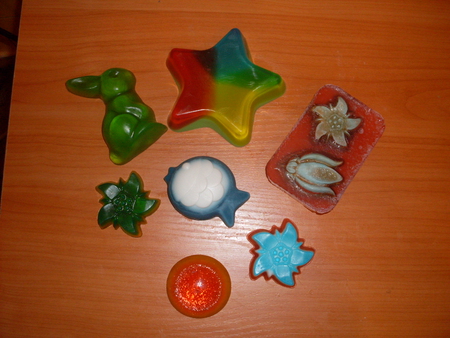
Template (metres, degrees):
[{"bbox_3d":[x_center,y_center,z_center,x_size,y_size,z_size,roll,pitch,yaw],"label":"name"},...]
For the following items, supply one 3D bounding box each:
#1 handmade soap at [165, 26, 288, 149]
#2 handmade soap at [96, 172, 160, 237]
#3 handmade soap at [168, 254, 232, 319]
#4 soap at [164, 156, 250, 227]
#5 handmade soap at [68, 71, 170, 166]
[{"bbox_3d":[-0.001,-0.069,0.406,0.102,0.028,0.095,11,82,1],"label":"handmade soap"},{"bbox_3d":[-0.081,0.027,0.398,0.053,0.014,0.052,20,82,3],"label":"handmade soap"},{"bbox_3d":[-0.021,0.092,0.385,0.051,0.022,0.049,0,82,0],"label":"handmade soap"},{"bbox_3d":[-0.015,0.016,0.397,0.070,0.020,0.051,24,82,3],"label":"soap"},{"bbox_3d":[-0.091,-0.052,0.406,0.058,0.021,0.085,-38,84,-5],"label":"handmade soap"}]

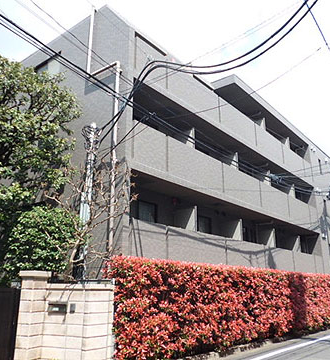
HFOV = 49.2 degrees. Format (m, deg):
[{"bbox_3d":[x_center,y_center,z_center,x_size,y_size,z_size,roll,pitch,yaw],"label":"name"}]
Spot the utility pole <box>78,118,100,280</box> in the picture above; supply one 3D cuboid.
[{"bbox_3d":[-1.645,1.177,7.630,0.350,5.250,0.380,-14,-22,38],"label":"utility pole"}]

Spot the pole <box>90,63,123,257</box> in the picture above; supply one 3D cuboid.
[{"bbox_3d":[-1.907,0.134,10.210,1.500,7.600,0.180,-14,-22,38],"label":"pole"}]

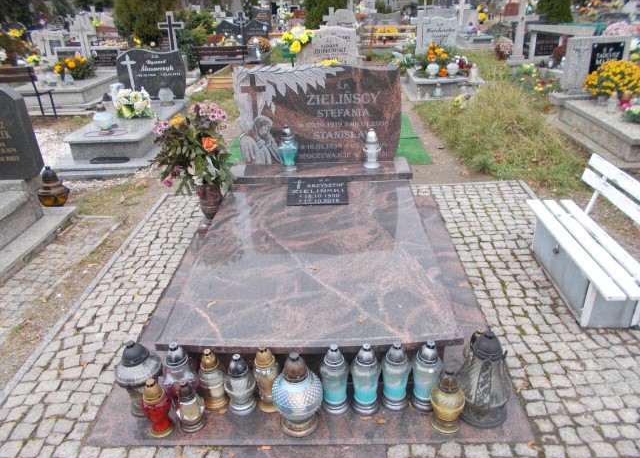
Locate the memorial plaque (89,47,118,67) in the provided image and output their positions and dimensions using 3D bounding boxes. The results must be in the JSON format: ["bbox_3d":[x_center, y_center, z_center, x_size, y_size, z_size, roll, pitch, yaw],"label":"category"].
[{"bbox_3d":[-3.118,-2.474,6.972,0.400,0.260,0.030,0,28,3],"label":"memorial plaque"}]

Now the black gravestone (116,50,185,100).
[{"bbox_3d":[-1.950,-1.794,5.563,0.750,0.560,0.090,-1,28,3],"label":"black gravestone"}]

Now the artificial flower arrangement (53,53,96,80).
[{"bbox_3d":[-3.990,-2.674,7.935,0.560,0.350,0.420,-2,28,4],"label":"artificial flower arrangement"}]

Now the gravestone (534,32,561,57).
[{"bbox_3d":[3.390,-2.759,7.188,0.340,0.330,0.050,-2,28,4],"label":"gravestone"}]

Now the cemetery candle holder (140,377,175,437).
[{"bbox_3d":[-0.600,0.650,1.771,0.111,0.241,0.111,0,28,3],"label":"cemetery candle holder"}]

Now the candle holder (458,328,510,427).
[{"bbox_3d":[0.623,0.537,1.777,0.195,0.365,0.195,0,28,3],"label":"candle holder"}]

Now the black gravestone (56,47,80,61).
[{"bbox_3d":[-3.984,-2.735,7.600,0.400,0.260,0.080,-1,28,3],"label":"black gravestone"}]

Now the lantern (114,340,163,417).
[{"bbox_3d":[-0.702,0.567,1.837,0.186,0.330,0.186,0,28,3],"label":"lantern"}]

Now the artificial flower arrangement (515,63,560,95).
[{"bbox_3d":[2.968,-2.040,6.560,0.570,0.330,0.480,0,28,3],"label":"artificial flower arrangement"}]

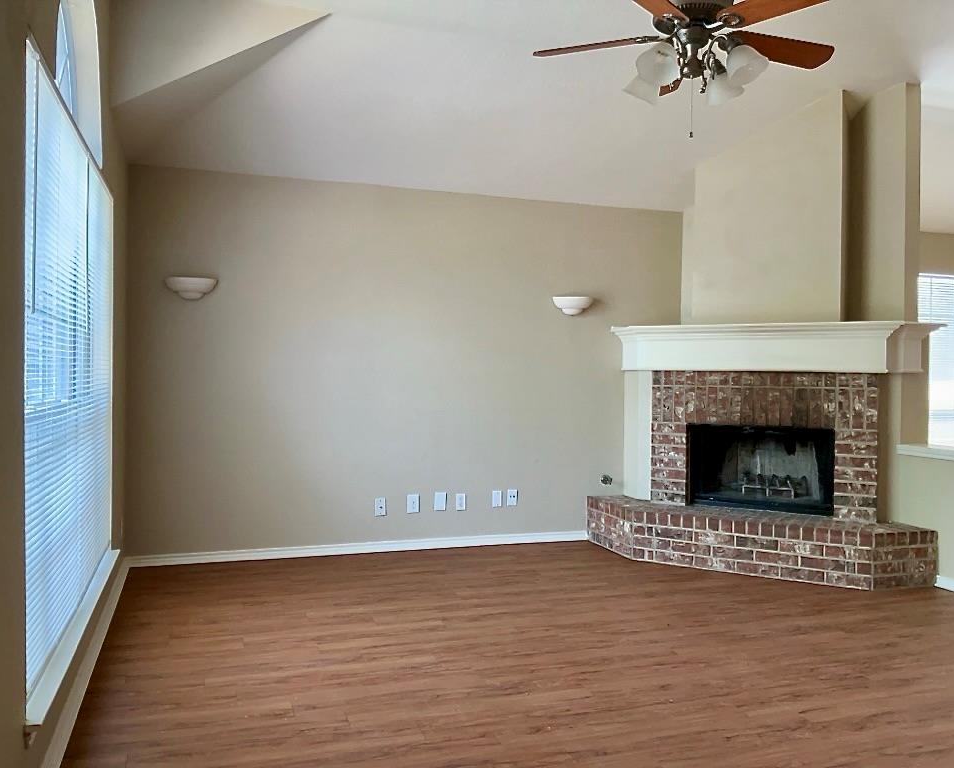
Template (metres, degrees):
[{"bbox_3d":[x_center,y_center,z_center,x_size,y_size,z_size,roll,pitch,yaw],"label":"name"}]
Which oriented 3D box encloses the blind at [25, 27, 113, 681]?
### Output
[{"bbox_3d":[-1.465,-0.035,2.896,0.100,1.702,2.001,0,1,-19],"label":"blind"}]

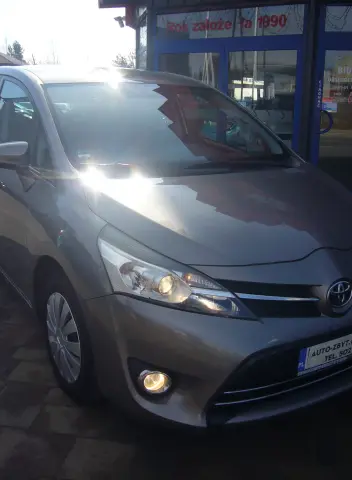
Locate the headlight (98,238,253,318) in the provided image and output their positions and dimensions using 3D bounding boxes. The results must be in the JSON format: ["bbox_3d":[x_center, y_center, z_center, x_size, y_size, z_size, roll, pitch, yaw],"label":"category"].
[{"bbox_3d":[-0.020,0.159,2.012,0.430,0.270,0.500,-9,19,-31],"label":"headlight"}]

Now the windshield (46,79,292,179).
[{"bbox_3d":[-0.099,-0.699,3.172,1.400,0.520,0.860,-9,19,-31],"label":"windshield"}]

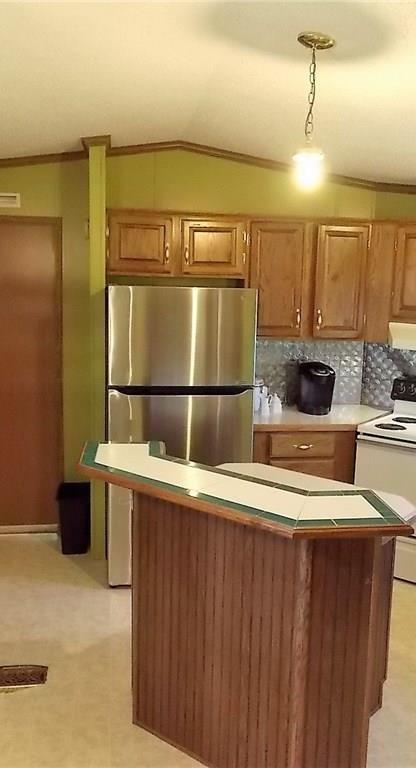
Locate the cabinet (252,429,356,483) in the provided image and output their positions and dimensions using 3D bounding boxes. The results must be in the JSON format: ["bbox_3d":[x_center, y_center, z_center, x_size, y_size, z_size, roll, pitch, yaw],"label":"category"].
[{"bbox_3d":[0.529,0.661,4.544,0.690,0.880,0.620,0,10,-8],"label":"cabinet"}]

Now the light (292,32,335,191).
[{"bbox_3d":[0.353,-0.912,2.292,0.130,0.490,0.130,0,10,-8],"label":"light"}]

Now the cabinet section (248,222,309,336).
[{"bbox_3d":[0.450,-0.650,4.283,0.370,0.725,0.040,0,10,-8],"label":"cabinet section"}]

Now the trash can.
[{"bbox_3d":[-0.886,0.866,4.508,0.225,0.455,0.270,0,8,-6],"label":"trash can"}]

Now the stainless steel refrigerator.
[{"bbox_3d":[-0.201,0.274,4.250,0.816,1.730,0.840,0,8,-6],"label":"stainless steel refrigerator"}]

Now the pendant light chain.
[{"bbox_3d":[0.374,-1.044,2.459,0.040,0.344,0.040,0,8,-6],"label":"pendant light chain"}]

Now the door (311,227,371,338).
[{"bbox_3d":[0.866,-0.651,4.400,0.336,0.722,0.022,0,8,-6],"label":"door"}]

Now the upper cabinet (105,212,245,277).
[{"bbox_3d":[-0.198,-0.868,4.319,0.870,0.395,0.340,0,10,-8],"label":"upper cabinet"}]

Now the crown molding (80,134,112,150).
[{"bbox_3d":[-0.637,-1.363,3.874,0.172,0.085,0.120,0,10,-8],"label":"crown molding"}]

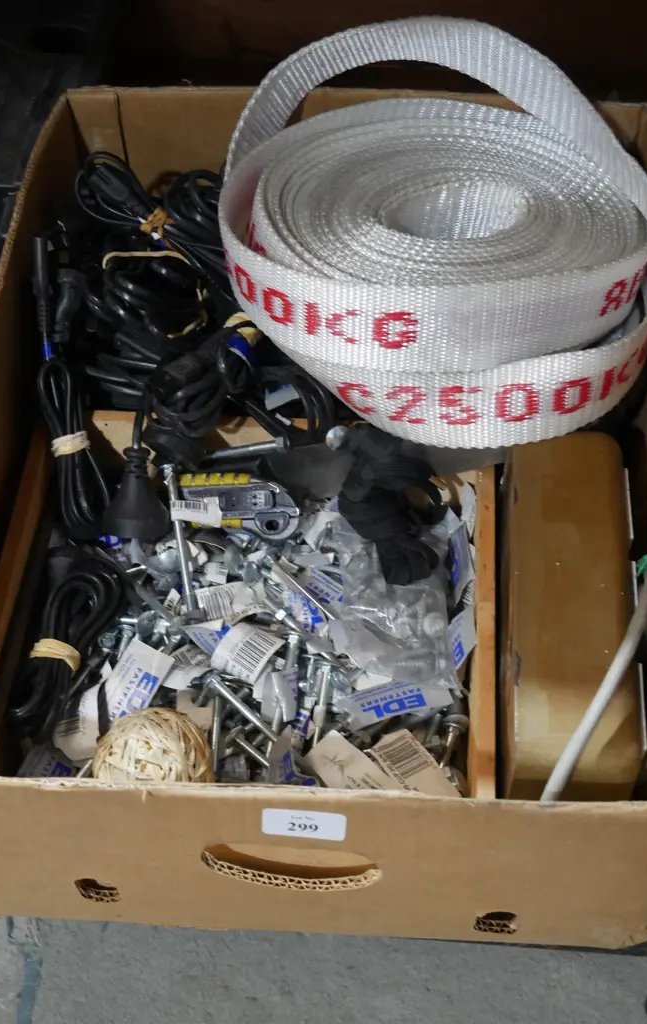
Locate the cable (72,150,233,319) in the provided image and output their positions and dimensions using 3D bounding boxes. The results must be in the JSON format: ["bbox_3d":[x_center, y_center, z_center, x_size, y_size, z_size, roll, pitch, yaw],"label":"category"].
[{"bbox_3d":[-0.117,-0.191,1.018,0.080,0.055,0.145,-32,59,-22],"label":"cable"}]

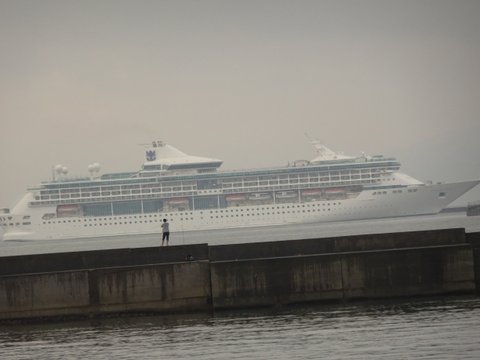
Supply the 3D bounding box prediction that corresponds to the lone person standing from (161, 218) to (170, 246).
[{"bbox_3d":[-4.487,3.171,314.000,0.500,1.680,0.380,-4,0,10],"label":"lone person standing"}]

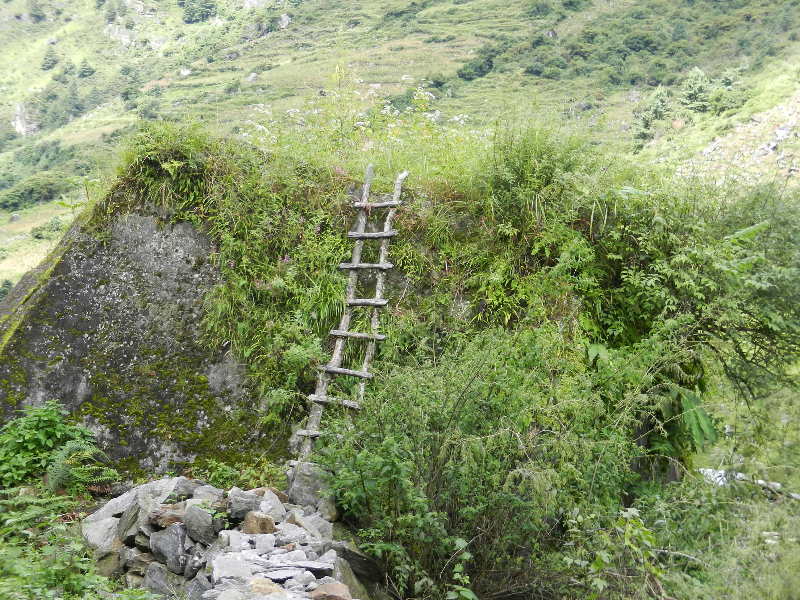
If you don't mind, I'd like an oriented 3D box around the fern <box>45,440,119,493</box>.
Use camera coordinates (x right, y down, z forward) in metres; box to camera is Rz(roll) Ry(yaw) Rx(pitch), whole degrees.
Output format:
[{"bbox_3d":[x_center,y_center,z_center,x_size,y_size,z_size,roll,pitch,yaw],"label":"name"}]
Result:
[{"bbox_3d":[-2.554,1.335,12.600,0.590,0.410,0.520,0,1,0],"label":"fern"}]

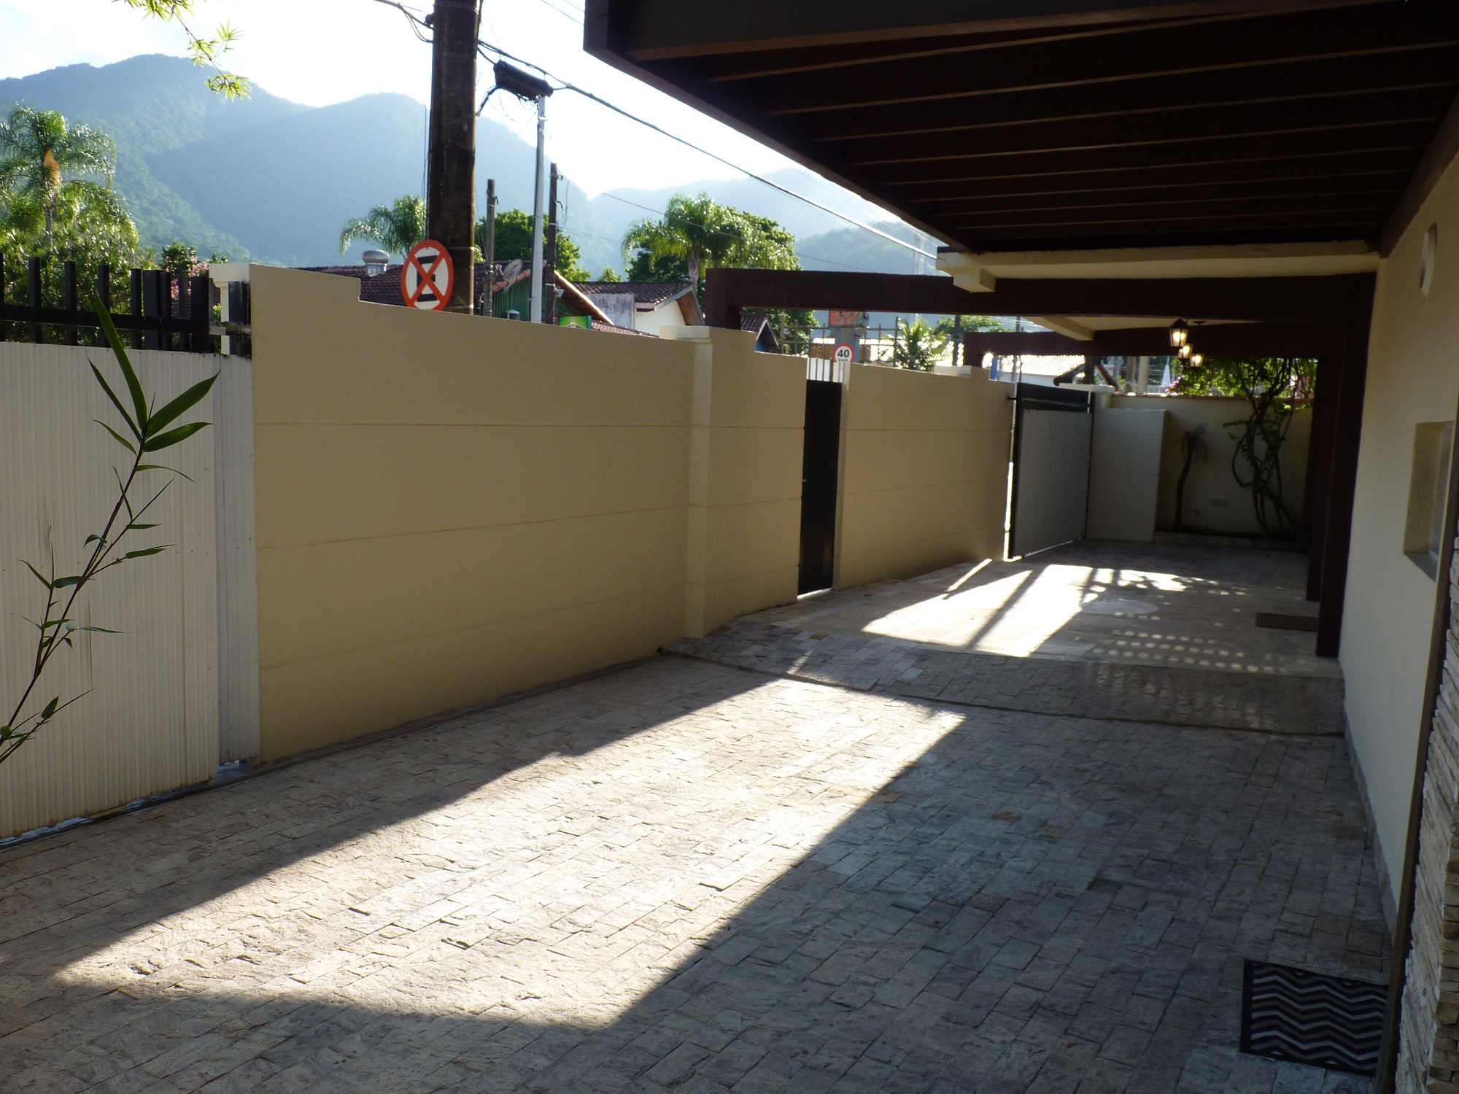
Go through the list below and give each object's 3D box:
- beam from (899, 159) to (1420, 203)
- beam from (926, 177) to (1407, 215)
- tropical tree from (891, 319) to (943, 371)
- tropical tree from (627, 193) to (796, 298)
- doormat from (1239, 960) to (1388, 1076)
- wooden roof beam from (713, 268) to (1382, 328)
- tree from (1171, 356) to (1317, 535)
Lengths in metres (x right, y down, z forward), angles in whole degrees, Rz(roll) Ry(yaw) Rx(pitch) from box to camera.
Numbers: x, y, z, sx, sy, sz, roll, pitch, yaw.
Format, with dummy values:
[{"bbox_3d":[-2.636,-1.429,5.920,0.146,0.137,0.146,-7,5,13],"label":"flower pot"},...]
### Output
[{"bbox_3d":[1.905,-1.757,5.306,2.244,0.160,0.055,6,8,29],"label":"beam"},{"bbox_3d":[2.101,-1.800,5.703,2.243,0.160,0.055,6,8,29],"label":"beam"},{"bbox_3d":[4.865,-3.920,29.346,1.650,3.880,1.650,3,7,9],"label":"tropical tree"},{"bbox_3d":[-0.692,-7.126,36.391,5.700,8.120,5.400,2,7,-1],"label":"tropical tree"},{"bbox_3d":[1.685,1.335,3.226,0.420,0.012,0.580,5,8,24],"label":"doormat"},{"bbox_3d":[1.998,-1.726,7.803,4.408,0.270,0.170,3,7,10],"label":"wooden roof beam"},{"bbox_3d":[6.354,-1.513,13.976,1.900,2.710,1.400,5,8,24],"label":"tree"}]

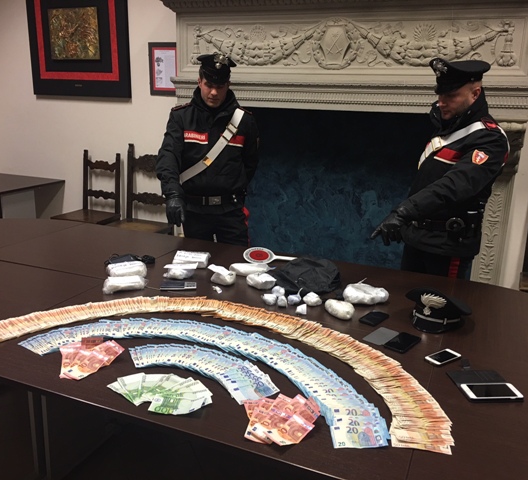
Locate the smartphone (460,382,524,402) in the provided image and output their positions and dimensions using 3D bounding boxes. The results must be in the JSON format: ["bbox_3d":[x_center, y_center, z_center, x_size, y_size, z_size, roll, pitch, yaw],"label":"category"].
[{"bbox_3d":[0.672,0.451,1.582,0.158,0.013,0.079,0,15,-6],"label":"smartphone"}]

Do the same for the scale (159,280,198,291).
[{"bbox_3d":[-0.373,0.208,2.361,0.152,0.018,0.088,0,15,-7],"label":"scale"}]

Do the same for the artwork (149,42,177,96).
[{"bbox_3d":[-0.789,-1.379,4.341,0.320,0.410,0.025,8,17,22],"label":"artwork"}]

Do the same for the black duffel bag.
[{"bbox_3d":[0.197,0.145,2.459,0.320,0.115,0.260,3,15,7],"label":"black duffel bag"}]

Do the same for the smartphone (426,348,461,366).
[{"bbox_3d":[0.599,0.394,1.790,0.116,0.009,0.059,-9,19,-34],"label":"smartphone"}]

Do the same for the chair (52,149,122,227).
[{"bbox_3d":[-1.567,-0.238,4.760,0.465,1.040,0.430,8,17,22],"label":"chair"}]

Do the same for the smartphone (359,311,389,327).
[{"bbox_3d":[0.428,0.308,2.087,0.068,0.010,0.130,13,19,37],"label":"smartphone"}]

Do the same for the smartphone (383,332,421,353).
[{"bbox_3d":[0.489,0.364,1.887,0.074,0.010,0.138,14,20,38],"label":"smartphone"}]

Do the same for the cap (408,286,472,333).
[{"bbox_3d":[0.666,0.264,2.049,0.255,0.128,0.250,-13,21,-43],"label":"cap"}]

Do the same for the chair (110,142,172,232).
[{"bbox_3d":[-1.072,-0.202,4.505,0.500,1.130,0.440,8,17,22],"label":"chair"}]

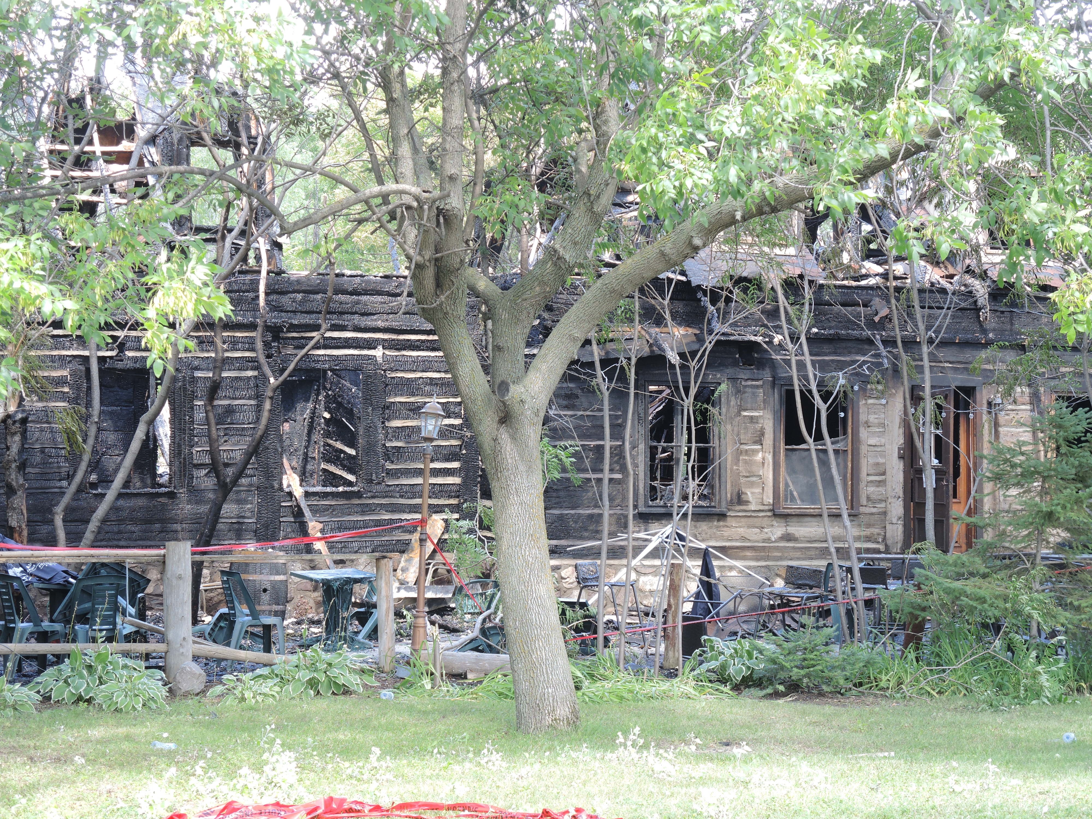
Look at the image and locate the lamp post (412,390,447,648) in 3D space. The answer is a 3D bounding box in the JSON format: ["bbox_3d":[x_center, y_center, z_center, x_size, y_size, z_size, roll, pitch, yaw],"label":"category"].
[{"bbox_3d":[-1.081,1.058,21.200,0.235,2.360,0.235,3,-2,0],"label":"lamp post"}]

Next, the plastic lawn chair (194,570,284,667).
[{"bbox_3d":[-2.548,1.829,20.300,0.510,0.850,0.460,1,-3,-23],"label":"plastic lawn chair"}]

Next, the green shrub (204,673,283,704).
[{"bbox_3d":[-2.248,2.076,17.400,0.570,0.220,0.520,0,-2,-7],"label":"green shrub"}]

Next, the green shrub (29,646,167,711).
[{"bbox_3d":[-3.485,2.085,18.200,1.000,0.430,0.900,0,-2,0],"label":"green shrub"}]

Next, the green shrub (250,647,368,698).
[{"bbox_3d":[-1.971,2.173,19.400,0.950,0.370,0.800,0,-2,0],"label":"green shrub"}]

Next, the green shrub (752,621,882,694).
[{"bbox_3d":[2.316,2.088,19.800,1.020,0.570,0.950,0,-2,0],"label":"green shrub"}]

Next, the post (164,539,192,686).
[{"bbox_3d":[-2.914,1.606,18.500,0.215,1.140,0.215,0,-2,-9],"label":"post"}]

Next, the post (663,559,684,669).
[{"bbox_3d":[1.165,1.893,21.400,0.150,1.000,0.150,3,-2,0],"label":"post"}]

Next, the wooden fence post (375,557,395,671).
[{"bbox_3d":[-1.467,1.872,21.300,0.150,1.060,0.150,-2,-2,0],"label":"wooden fence post"}]

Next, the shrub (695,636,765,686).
[{"bbox_3d":[1.598,2.174,20.200,0.600,0.410,0.580,0,-2,0],"label":"shrub"}]

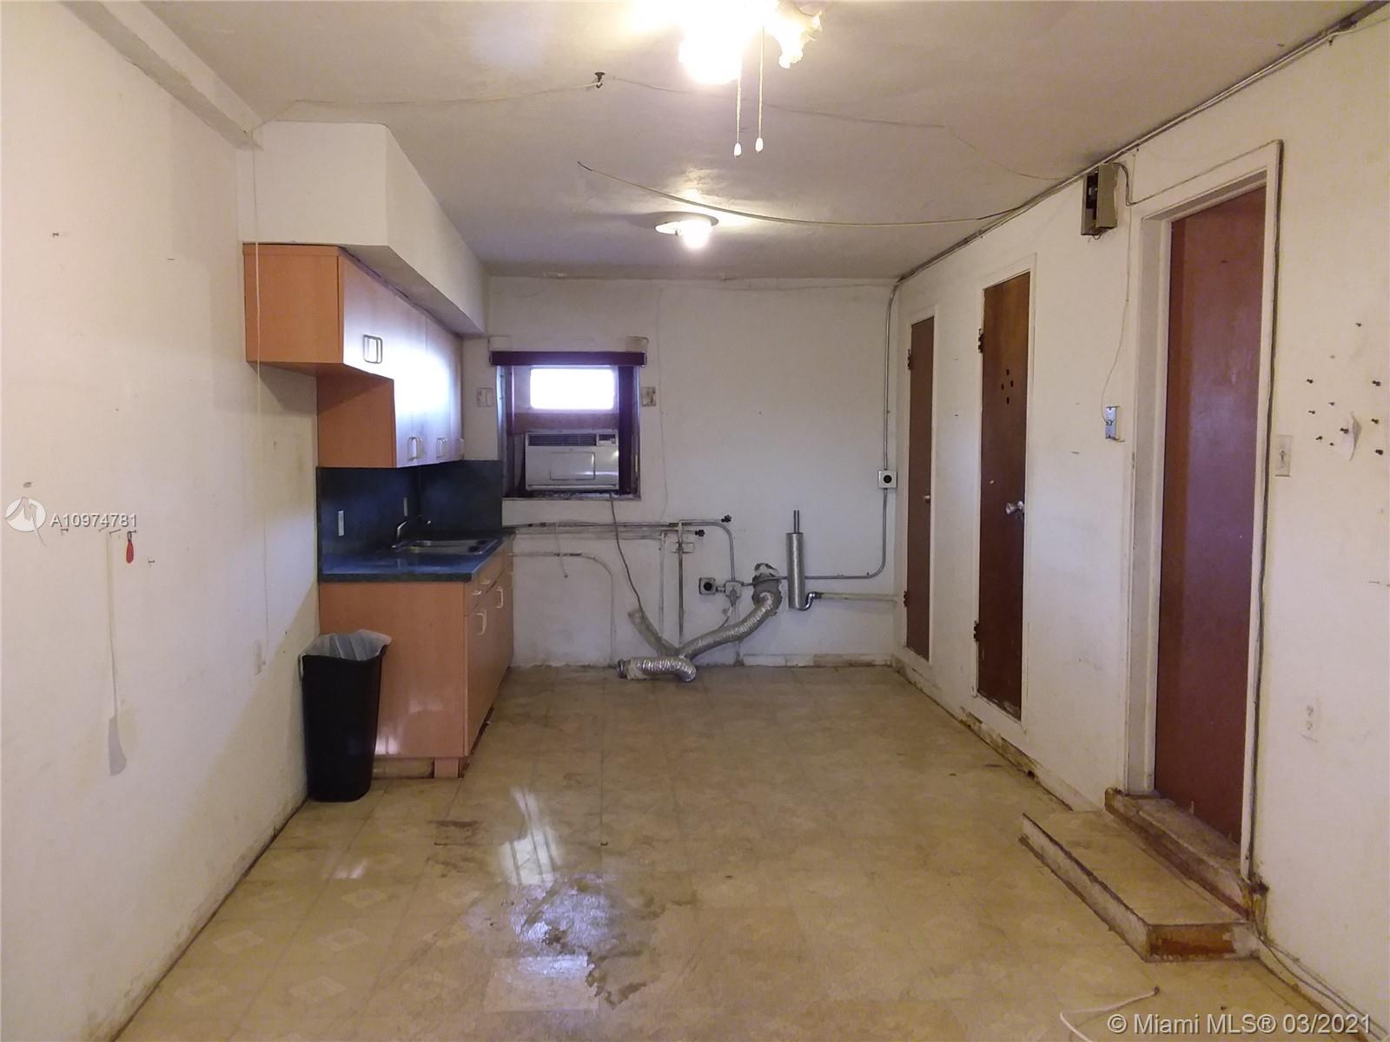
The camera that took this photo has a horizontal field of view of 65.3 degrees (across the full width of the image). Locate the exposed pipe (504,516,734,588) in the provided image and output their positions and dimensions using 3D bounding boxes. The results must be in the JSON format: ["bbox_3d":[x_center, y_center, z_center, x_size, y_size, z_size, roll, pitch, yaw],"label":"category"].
[{"bbox_3d":[-0.449,0.206,7.019,1.465,0.455,0.060,0,4,-4],"label":"exposed pipe"}]

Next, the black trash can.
[{"bbox_3d":[-1.453,0.834,4.567,0.317,0.642,0.298,0,4,-5],"label":"black trash can"}]

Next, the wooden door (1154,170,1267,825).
[{"bbox_3d":[1.699,-0.013,3.500,0.045,2.035,0.680,0,4,-4],"label":"wooden door"}]

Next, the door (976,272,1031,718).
[{"bbox_3d":[1.480,-0.123,5.180,0.050,2.034,0.583,0,4,-5],"label":"door"}]

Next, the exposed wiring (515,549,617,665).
[{"bbox_3d":[-0.838,0.573,7.026,0.666,0.738,0.040,0,4,-4],"label":"exposed wiring"}]

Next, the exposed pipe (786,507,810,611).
[{"bbox_3d":[0.682,0.260,7.132,0.164,0.665,0.124,0,4,-5],"label":"exposed pipe"}]

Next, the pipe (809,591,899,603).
[{"bbox_3d":[1.036,0.505,7.147,0.611,0.078,0.060,0,4,-4],"label":"pipe"}]

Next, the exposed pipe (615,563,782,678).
[{"bbox_3d":[0.044,0.651,6.919,1.080,0.671,0.420,0,4,-4],"label":"exposed pipe"}]

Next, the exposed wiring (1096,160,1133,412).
[{"bbox_3d":[1.544,-0.846,3.974,0.029,0.913,0.162,0,4,-5],"label":"exposed wiring"}]

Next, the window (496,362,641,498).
[{"bbox_3d":[-0.815,-0.583,7.019,0.930,0.881,0.150,0,4,-4],"label":"window"}]

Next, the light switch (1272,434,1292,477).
[{"bbox_3d":[1.617,-0.180,2.989,0.018,0.112,0.072,0,4,-5],"label":"light switch"}]

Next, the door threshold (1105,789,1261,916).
[{"bbox_3d":[1.628,1.072,3.578,0.162,0.094,0.937,0,4,-5],"label":"door threshold"}]

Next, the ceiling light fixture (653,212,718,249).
[{"bbox_3d":[-0.049,-1.363,5.123,0.288,0.125,0.295,0,4,-5],"label":"ceiling light fixture"}]

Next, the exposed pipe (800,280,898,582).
[{"bbox_3d":[1.008,-0.572,7.082,0.670,1.964,0.050,0,4,-4],"label":"exposed pipe"}]

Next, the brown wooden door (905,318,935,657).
[{"bbox_3d":[1.383,-0.199,6.645,0.050,2.033,0.460,0,4,-5],"label":"brown wooden door"}]

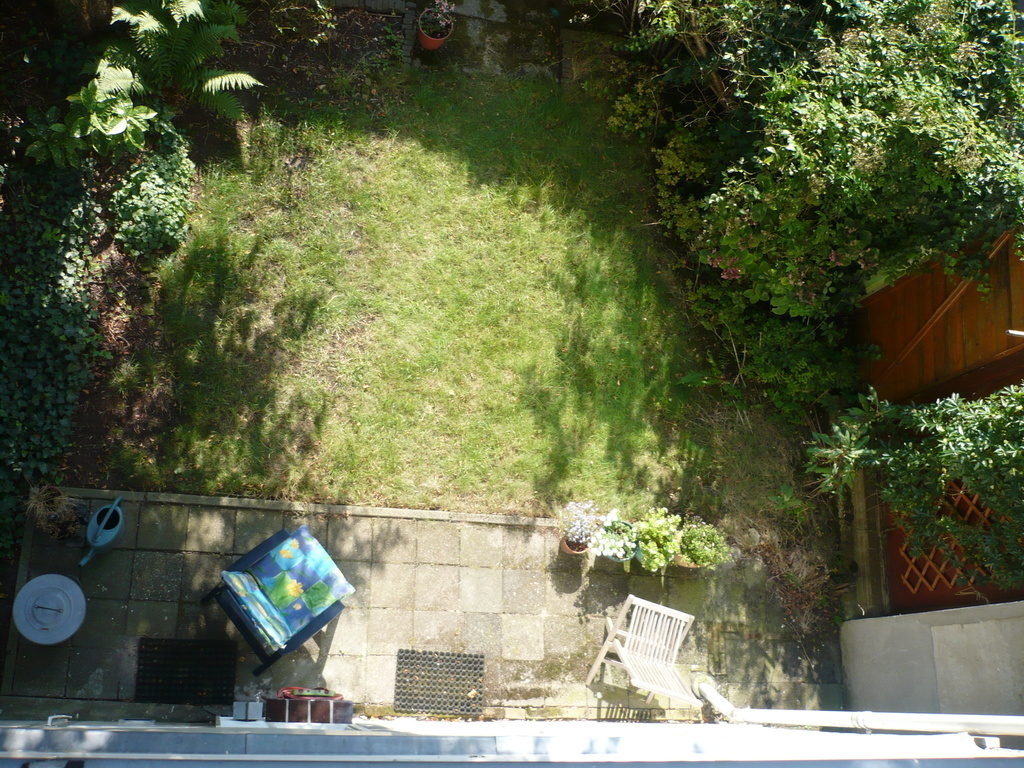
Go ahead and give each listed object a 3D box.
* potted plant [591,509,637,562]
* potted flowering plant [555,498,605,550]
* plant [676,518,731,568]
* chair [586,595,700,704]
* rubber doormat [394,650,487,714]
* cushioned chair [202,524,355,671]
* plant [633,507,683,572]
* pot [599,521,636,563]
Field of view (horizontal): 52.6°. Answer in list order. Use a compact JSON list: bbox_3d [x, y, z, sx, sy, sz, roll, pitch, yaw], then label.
[{"bbox_3d":[0.678,1.081,7.279,0.397,0.377,0.366,5,73,-13],"label":"potted plant"},{"bbox_3d":[0.444,1.013,7.227,0.316,0.397,0.346,5,73,-13],"label":"potted flowering plant"},{"bbox_3d":[1.303,1.163,7.423,0.397,0.366,0.366,5,73,-13],"label":"plant"},{"bbox_3d":[0.929,1.773,6.865,0.487,0.901,0.621,20,71,-8],"label":"chair"},{"bbox_3d":[-0.478,1.992,6.909,0.596,0.022,0.390,7,73,-13],"label":"rubber doormat"},{"bbox_3d":[-1.429,1.313,6.394,0.774,0.886,0.611,-37,86,-21],"label":"cushioned chair"},{"bbox_3d":[0.966,1.118,7.310,0.377,0.438,0.417,5,73,-13],"label":"plant"},{"bbox_3d":[0.718,1.133,7.345,0.285,0.244,0.285,4,74,-13],"label":"pot"}]

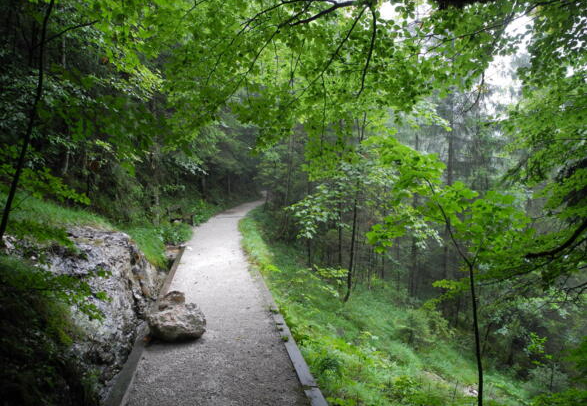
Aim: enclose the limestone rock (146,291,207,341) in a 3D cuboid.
[{"bbox_3d":[-1.135,1.070,4.650,0.560,0.370,0.520,-1,4,-12],"label":"limestone rock"}]

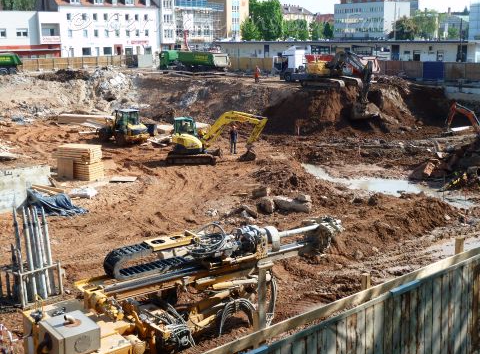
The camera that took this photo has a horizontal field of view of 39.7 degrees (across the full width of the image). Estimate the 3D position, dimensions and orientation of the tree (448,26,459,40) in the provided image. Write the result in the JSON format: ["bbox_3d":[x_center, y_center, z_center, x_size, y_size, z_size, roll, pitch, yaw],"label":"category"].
[{"bbox_3d":[52.980,-33.750,165.774,2.500,7.770,2.500,-1,11,0],"label":"tree"}]

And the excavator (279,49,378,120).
[{"bbox_3d":[9.014,-8.341,59.700,8.000,5.900,3.000,9,15,41],"label":"excavator"}]

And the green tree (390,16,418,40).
[{"bbox_3d":[38.378,-32.700,155.999,6.500,10.020,6.500,-1,11,0],"label":"green tree"}]

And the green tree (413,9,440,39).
[{"bbox_3d":[44.672,-34.616,161.149,6.300,11.530,6.300,-1,11,0],"label":"green tree"}]

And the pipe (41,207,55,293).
[{"bbox_3d":[-5.514,2.118,19.195,0.140,2.540,0.140,-5,9,1],"label":"pipe"}]

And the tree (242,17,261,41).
[{"bbox_3d":[2.355,-29.990,145.968,4.400,9.710,4.400,-1,11,0],"label":"tree"}]

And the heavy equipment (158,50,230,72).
[{"bbox_3d":[-5.674,-14.340,83.000,9.200,3.100,2.550,7,14,34],"label":"heavy equipment"}]

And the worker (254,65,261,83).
[{"bbox_3d":[1.788,-10.441,68.000,0.450,1.780,0.600,0,12,6],"label":"worker"}]

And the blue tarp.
[{"bbox_3d":[-7.778,1.024,28.518,2.600,0.720,1.500,-2,12,-6],"label":"blue tarp"}]

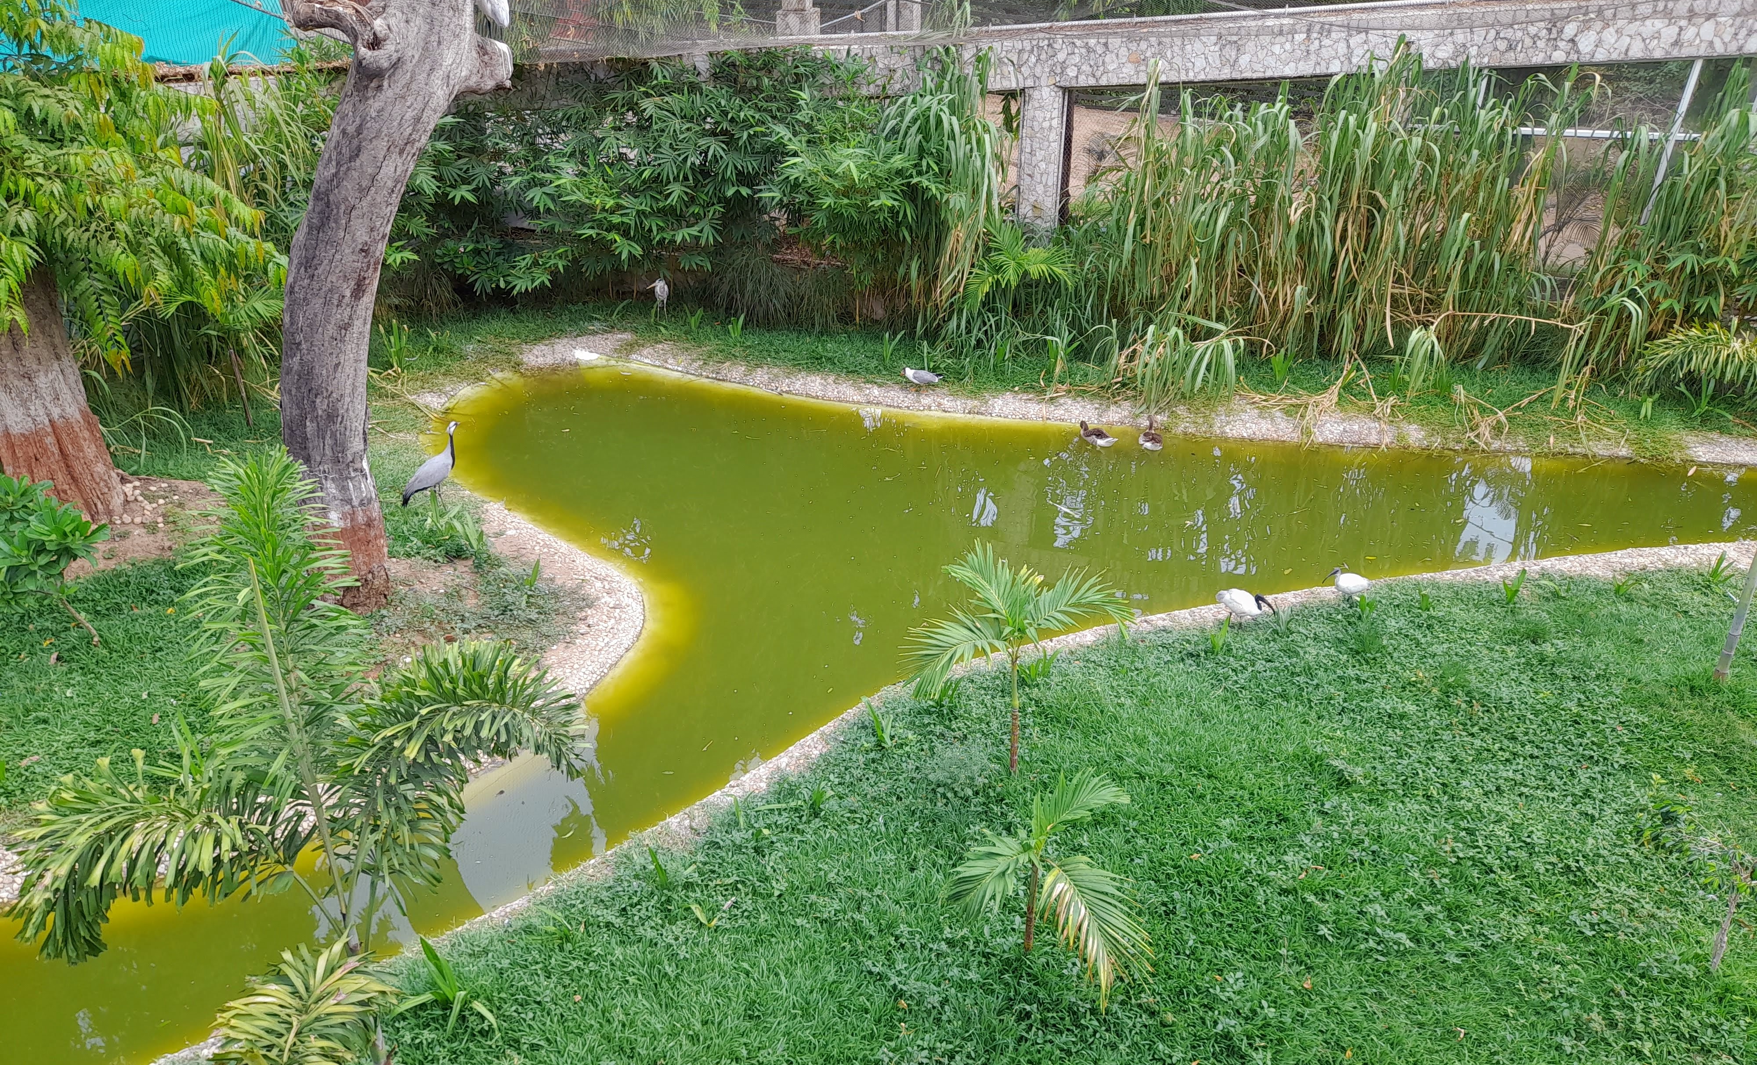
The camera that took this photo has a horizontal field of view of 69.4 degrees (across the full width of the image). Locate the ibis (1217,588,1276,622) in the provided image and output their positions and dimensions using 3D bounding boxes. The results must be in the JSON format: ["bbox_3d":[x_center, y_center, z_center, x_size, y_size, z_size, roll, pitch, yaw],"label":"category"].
[{"bbox_3d":[2.650,0.540,9.100,0.450,0.340,0.180,10,32,17],"label":"ibis"}]

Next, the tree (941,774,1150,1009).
[{"bbox_3d":[0.810,1.740,6.200,1.000,1.020,0.880,0,30,0],"label":"tree"}]

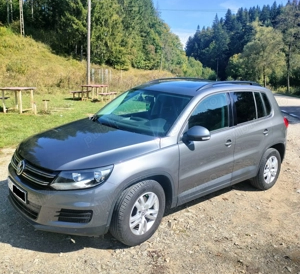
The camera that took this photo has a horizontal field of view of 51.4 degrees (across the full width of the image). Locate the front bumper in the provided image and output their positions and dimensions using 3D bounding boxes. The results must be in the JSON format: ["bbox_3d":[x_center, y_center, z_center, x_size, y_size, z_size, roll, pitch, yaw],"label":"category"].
[{"bbox_3d":[-1.133,0.559,3.242,0.540,0.530,1.780,-7,14,-42],"label":"front bumper"}]

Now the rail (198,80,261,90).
[{"bbox_3d":[1.131,-0.707,4.277,1.600,0.130,0.080,-7,14,-42],"label":"rail"}]

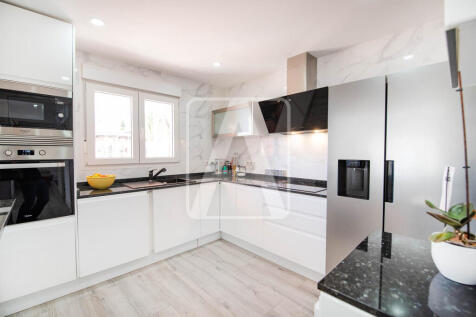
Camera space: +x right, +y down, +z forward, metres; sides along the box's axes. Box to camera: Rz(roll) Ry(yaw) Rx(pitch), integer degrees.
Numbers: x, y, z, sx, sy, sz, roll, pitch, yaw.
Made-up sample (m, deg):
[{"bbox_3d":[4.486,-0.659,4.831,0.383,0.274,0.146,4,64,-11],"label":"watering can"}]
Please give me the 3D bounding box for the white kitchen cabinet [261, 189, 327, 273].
[{"bbox_3d":[0.742,0.699,2.253,0.716,0.699,0.580,1,1,44],"label":"white kitchen cabinet"}]

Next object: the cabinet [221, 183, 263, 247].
[{"bbox_3d":[0.225,0.688,2.744,0.709,0.699,0.580,1,1,44],"label":"cabinet"}]

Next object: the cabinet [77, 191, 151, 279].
[{"bbox_3d":[-1.379,0.697,2.136,0.580,0.715,0.605,0,0,45],"label":"cabinet"}]

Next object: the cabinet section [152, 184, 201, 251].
[{"bbox_3d":[-0.896,0.686,2.568,0.586,0.699,0.580,-1,1,-42],"label":"cabinet section"}]

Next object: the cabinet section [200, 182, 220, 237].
[{"bbox_3d":[-0.552,0.682,2.878,0.341,0.699,0.580,-1,1,-42],"label":"cabinet section"}]

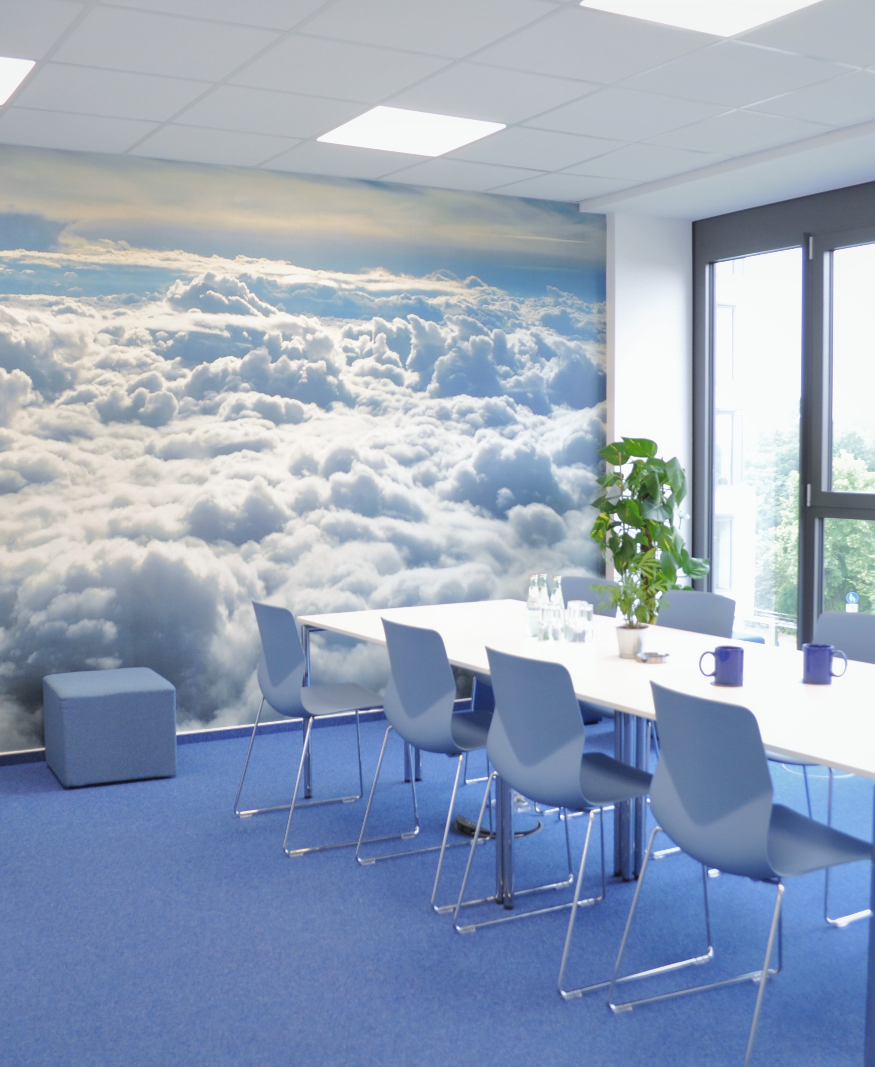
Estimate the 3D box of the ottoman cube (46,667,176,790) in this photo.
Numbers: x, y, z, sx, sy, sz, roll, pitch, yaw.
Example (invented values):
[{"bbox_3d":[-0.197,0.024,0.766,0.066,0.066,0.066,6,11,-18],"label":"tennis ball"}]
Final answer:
[{"bbox_3d":[-1.419,0.838,5.212,0.463,0.389,0.474,-3,5,-27],"label":"ottoman cube"}]

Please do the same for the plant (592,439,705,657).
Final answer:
[{"bbox_3d":[0.685,0.034,3.922,0.374,0.714,0.374,1,5,10],"label":"plant"}]

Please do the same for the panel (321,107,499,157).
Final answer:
[{"bbox_3d":[-0.106,-1.666,4.998,0.610,0.040,0.610,-3,5,-29],"label":"panel"}]

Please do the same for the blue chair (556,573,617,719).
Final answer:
[{"bbox_3d":[0.458,0.629,4.873,0.542,0.837,0.492,-3,5,-29],"label":"blue chair"}]

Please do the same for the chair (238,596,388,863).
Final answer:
[{"bbox_3d":[-0.404,0.670,4.416,0.542,0.837,0.492,-2,5,-24],"label":"chair"}]

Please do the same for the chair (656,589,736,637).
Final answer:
[{"bbox_3d":[0.795,0.666,4.391,0.542,0.837,0.492,-3,5,-29],"label":"chair"}]

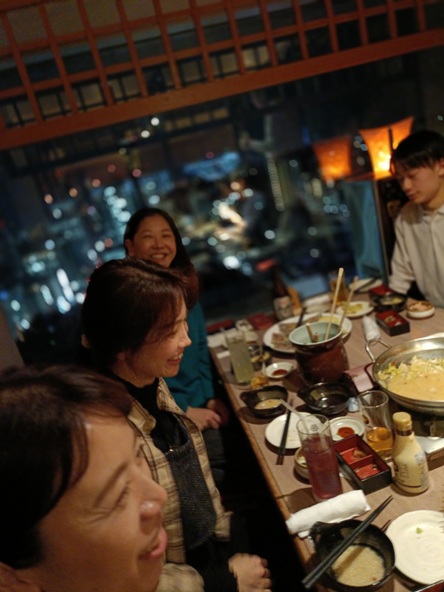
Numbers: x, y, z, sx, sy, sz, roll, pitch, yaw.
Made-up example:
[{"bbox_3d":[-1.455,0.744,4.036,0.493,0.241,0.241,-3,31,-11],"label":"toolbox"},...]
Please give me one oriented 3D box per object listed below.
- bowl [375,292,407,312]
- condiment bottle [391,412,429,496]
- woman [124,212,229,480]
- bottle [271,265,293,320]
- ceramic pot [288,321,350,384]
[{"bbox_3d":[0.668,0.028,1.705,0.125,0.052,0.120,-14,17,4],"label":"bowl"},{"bbox_3d":[0.373,0.310,0.853,0.067,0.158,0.067,-8,18,21],"label":"condiment bottle"},{"bbox_3d":[0.007,0.341,1.625,0.680,1.240,0.500,-2,21,37],"label":"woman"},{"bbox_3d":[0.254,-0.014,1.851,0.075,0.250,0.075,-12,17,8],"label":"bottle"},{"bbox_3d":[0.306,0.184,1.331,0.163,0.152,0.163,-11,17,11],"label":"ceramic pot"}]

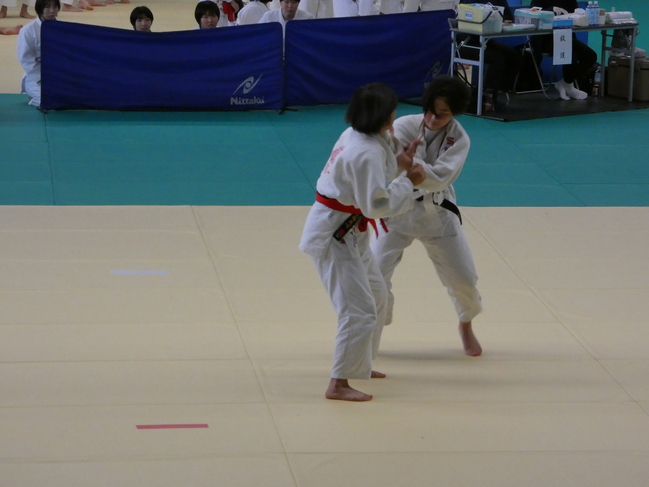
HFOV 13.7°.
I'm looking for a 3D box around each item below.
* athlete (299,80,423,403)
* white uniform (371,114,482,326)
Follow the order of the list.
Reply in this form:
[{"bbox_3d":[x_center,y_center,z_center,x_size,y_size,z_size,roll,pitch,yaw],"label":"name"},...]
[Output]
[{"bbox_3d":[0.193,-0.066,13.375,0.630,1.540,0.520,-3,12,-22],"label":"athlete"},{"bbox_3d":[0.530,-0.127,14.025,0.580,1.120,0.520,5,12,20],"label":"white uniform"}]

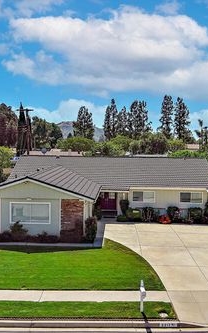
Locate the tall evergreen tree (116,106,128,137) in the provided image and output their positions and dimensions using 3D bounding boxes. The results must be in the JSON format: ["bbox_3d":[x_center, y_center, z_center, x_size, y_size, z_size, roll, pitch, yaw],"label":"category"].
[{"bbox_3d":[5.894,-10.716,130.569,4.200,17.680,4.200,1,4,3],"label":"tall evergreen tree"}]

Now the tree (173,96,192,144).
[{"bbox_3d":[19.108,-8.804,98.000,4.870,16.420,4.870,1,4,4],"label":"tree"}]

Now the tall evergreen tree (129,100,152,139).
[{"bbox_3d":[11.537,-11.501,130.623,7.000,19.340,7.000,1,4,3],"label":"tall evergreen tree"}]

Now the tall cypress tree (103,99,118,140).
[{"bbox_3d":[1.704,-8.656,98.000,3.650,15.750,3.650,1,4,4],"label":"tall cypress tree"}]

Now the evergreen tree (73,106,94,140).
[{"bbox_3d":[-6.698,-10.692,130.560,6.800,17.400,6.800,1,4,3],"label":"evergreen tree"}]

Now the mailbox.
[{"bbox_3d":[1.536,5.258,16.172,0.230,1.290,0.500,1,4,1],"label":"mailbox"}]

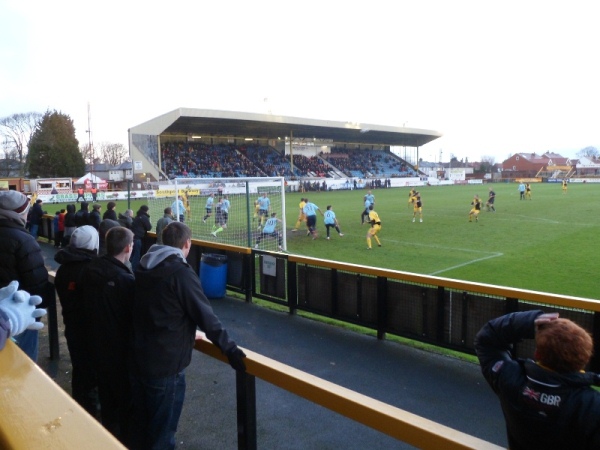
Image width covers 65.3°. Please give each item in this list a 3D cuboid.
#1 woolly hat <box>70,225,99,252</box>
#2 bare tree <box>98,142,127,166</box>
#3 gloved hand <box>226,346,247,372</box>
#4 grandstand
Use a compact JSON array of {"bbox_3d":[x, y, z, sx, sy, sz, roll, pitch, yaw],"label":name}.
[{"bbox_3d":[-1.658,0.108,3.600,0.210,0.215,0.230,4,8,37],"label":"woolly hat"},{"bbox_3d":[-50.958,-16.922,128.637,8.500,11.360,8.500,-3,7,-21],"label":"bare tree"},{"bbox_3d":[-0.407,0.859,3.000,0.120,0.155,0.100,6,9,43],"label":"gloved hand"},{"bbox_3d":[2.887,-12.182,84.436,62.275,10.900,14.000,-7,9,-43],"label":"grandstand"}]

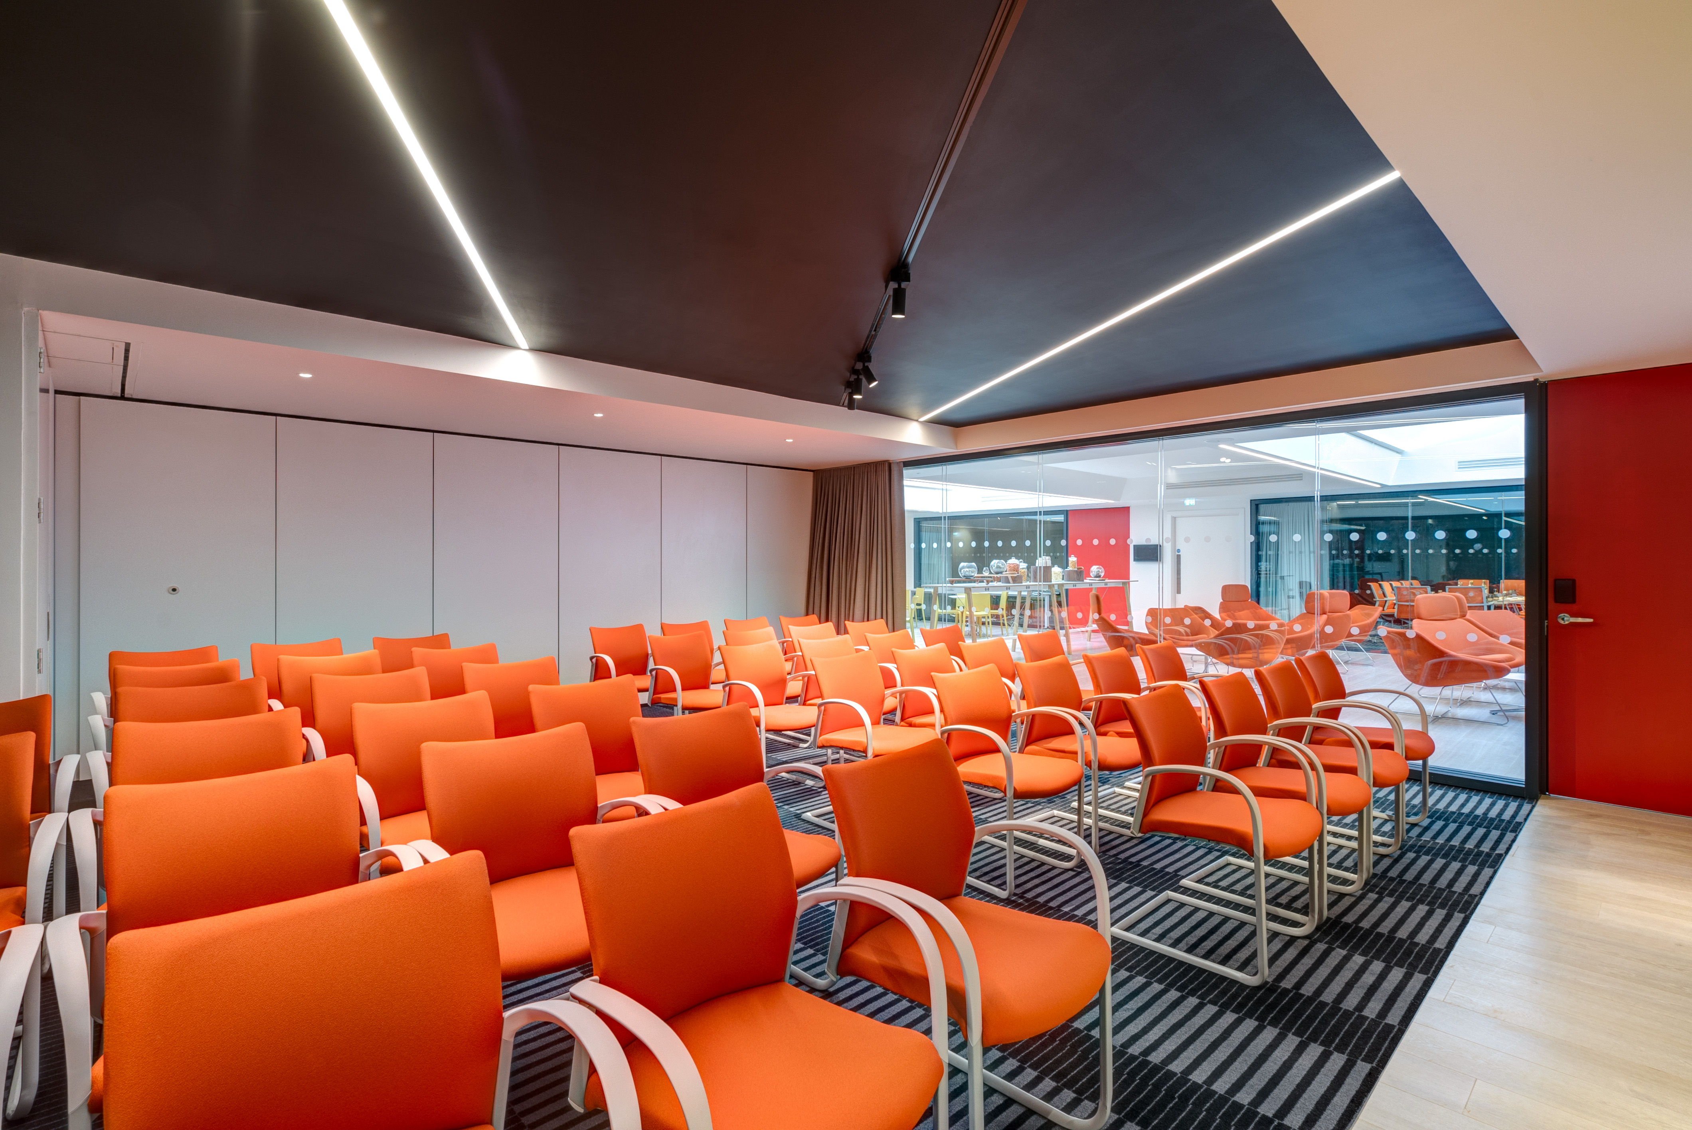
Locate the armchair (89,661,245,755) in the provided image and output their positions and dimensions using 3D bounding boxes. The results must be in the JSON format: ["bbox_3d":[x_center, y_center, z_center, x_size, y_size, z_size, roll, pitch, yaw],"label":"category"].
[{"bbox_3d":[-3.035,0.898,3.434,0.592,0.870,0.575,0,1,-42],"label":"armchair"}]

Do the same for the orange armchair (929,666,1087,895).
[{"bbox_3d":[0.708,0.913,3.302,0.575,0.860,0.620,0,0,-42],"label":"orange armchair"}]

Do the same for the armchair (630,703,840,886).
[{"bbox_3d":[-0.356,0.916,2.344,0.592,0.870,0.575,0,1,-42],"label":"armchair"}]

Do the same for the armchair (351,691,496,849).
[{"bbox_3d":[-1.322,0.889,2.488,0.579,0.848,0.585,0,0,-45],"label":"armchair"}]

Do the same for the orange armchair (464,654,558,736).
[{"bbox_3d":[-1.483,0.890,3.519,0.579,0.848,0.585,0,0,-43],"label":"orange armchair"}]

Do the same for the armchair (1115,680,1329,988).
[{"bbox_3d":[1.352,0.914,2.685,0.575,0.860,0.620,0,0,-42],"label":"armchair"}]

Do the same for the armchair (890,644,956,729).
[{"bbox_3d":[0.588,0.905,4.181,0.592,0.870,0.575,0,1,-42],"label":"armchair"}]

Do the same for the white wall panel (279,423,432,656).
[{"bbox_3d":[-3.622,0.159,5.584,0.981,2.311,0.100,0,1,-42],"label":"white wall panel"}]

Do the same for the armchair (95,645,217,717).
[{"bbox_3d":[-3.569,0.883,3.950,0.579,0.848,0.585,0,0,-43],"label":"armchair"}]

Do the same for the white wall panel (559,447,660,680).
[{"bbox_3d":[-2.197,0.139,7.030,1.002,2.388,0.080,0,0,-42],"label":"white wall panel"}]

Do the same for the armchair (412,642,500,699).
[{"bbox_3d":[-2.161,0.912,4.323,0.575,0.860,0.620,0,0,-42],"label":"armchair"}]

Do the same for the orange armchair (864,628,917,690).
[{"bbox_3d":[0.460,0.899,5.167,0.579,0.848,0.585,0,0,-43],"label":"orange armchair"}]

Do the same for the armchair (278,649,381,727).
[{"bbox_3d":[-2.676,0.914,3.979,0.575,0.860,0.620,0,0,-42],"label":"armchair"}]

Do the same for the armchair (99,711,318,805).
[{"bbox_3d":[-1.799,0.887,2.149,0.579,0.848,0.585,0,0,-42],"label":"armchair"}]

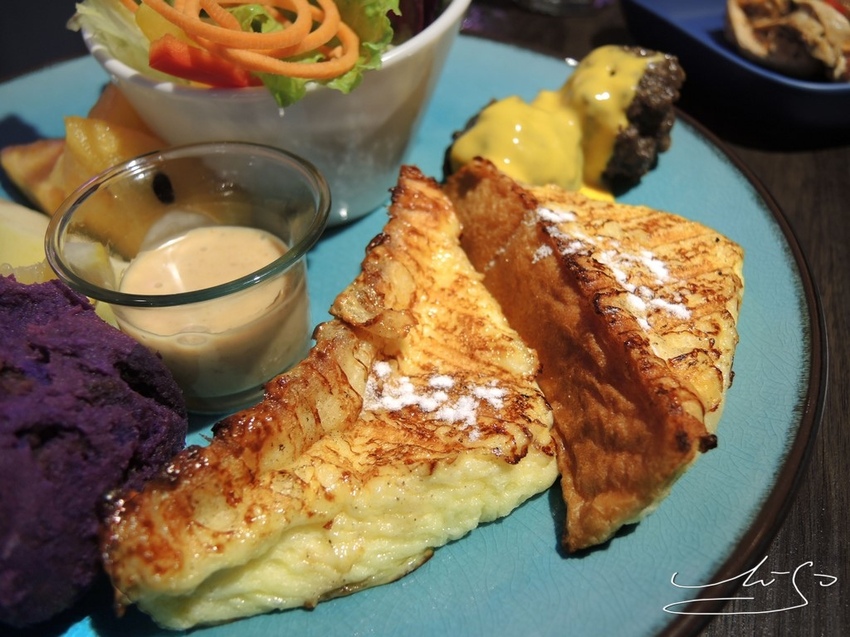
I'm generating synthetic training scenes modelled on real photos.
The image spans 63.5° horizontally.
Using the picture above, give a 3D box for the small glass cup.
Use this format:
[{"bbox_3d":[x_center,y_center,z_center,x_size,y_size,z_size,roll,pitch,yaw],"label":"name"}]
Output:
[{"bbox_3d":[-0.054,-0.009,0.176,0.064,0.045,0.064,0,44,0],"label":"small glass cup"}]

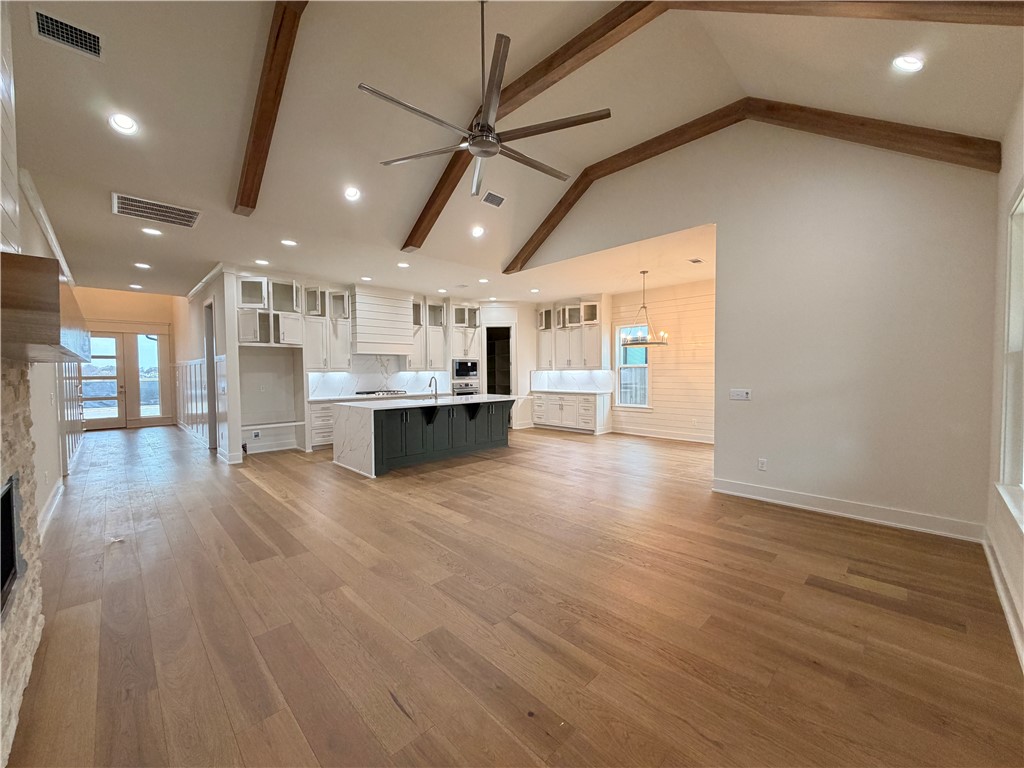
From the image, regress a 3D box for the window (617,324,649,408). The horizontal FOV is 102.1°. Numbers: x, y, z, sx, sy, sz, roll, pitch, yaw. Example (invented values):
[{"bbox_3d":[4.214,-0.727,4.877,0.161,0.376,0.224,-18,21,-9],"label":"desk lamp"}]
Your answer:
[{"bbox_3d":[2.629,-0.394,9.006,0.105,1.785,0.784,-2,3,-44],"label":"window"}]

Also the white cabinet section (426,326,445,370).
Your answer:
[{"bbox_3d":[-1.867,-0.791,9.499,0.480,0.993,0.460,-2,3,-44],"label":"white cabinet section"}]

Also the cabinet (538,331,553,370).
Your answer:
[{"bbox_3d":[0.959,-0.830,10.356,0.380,0.970,0.510,-2,2,-44],"label":"cabinet"}]

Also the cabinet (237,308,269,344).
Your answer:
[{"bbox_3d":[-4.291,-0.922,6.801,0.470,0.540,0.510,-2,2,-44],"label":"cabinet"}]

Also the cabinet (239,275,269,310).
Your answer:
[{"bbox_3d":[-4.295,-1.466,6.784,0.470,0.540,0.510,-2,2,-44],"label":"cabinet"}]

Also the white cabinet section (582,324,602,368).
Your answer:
[{"bbox_3d":[1.963,-0.819,9.509,0.420,1.010,0.533,-2,3,-44],"label":"white cabinet section"}]

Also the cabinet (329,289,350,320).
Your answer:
[{"bbox_3d":[-3.392,-1.489,7.957,0.430,0.550,0.380,-2,2,-44],"label":"cabinet"}]

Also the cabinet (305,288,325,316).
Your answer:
[{"bbox_3d":[-3.690,-1.482,7.645,0.406,0.511,0.350,-2,3,-44],"label":"cabinet"}]

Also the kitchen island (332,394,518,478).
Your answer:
[{"bbox_3d":[-1.159,0.728,7.014,3.157,0.914,1.344,-2,3,-44],"label":"kitchen island"}]

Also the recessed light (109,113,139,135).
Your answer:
[{"bbox_3d":[-3.139,-2.110,3.345,0.178,0.050,0.178,-2,-32,-44],"label":"recessed light"}]

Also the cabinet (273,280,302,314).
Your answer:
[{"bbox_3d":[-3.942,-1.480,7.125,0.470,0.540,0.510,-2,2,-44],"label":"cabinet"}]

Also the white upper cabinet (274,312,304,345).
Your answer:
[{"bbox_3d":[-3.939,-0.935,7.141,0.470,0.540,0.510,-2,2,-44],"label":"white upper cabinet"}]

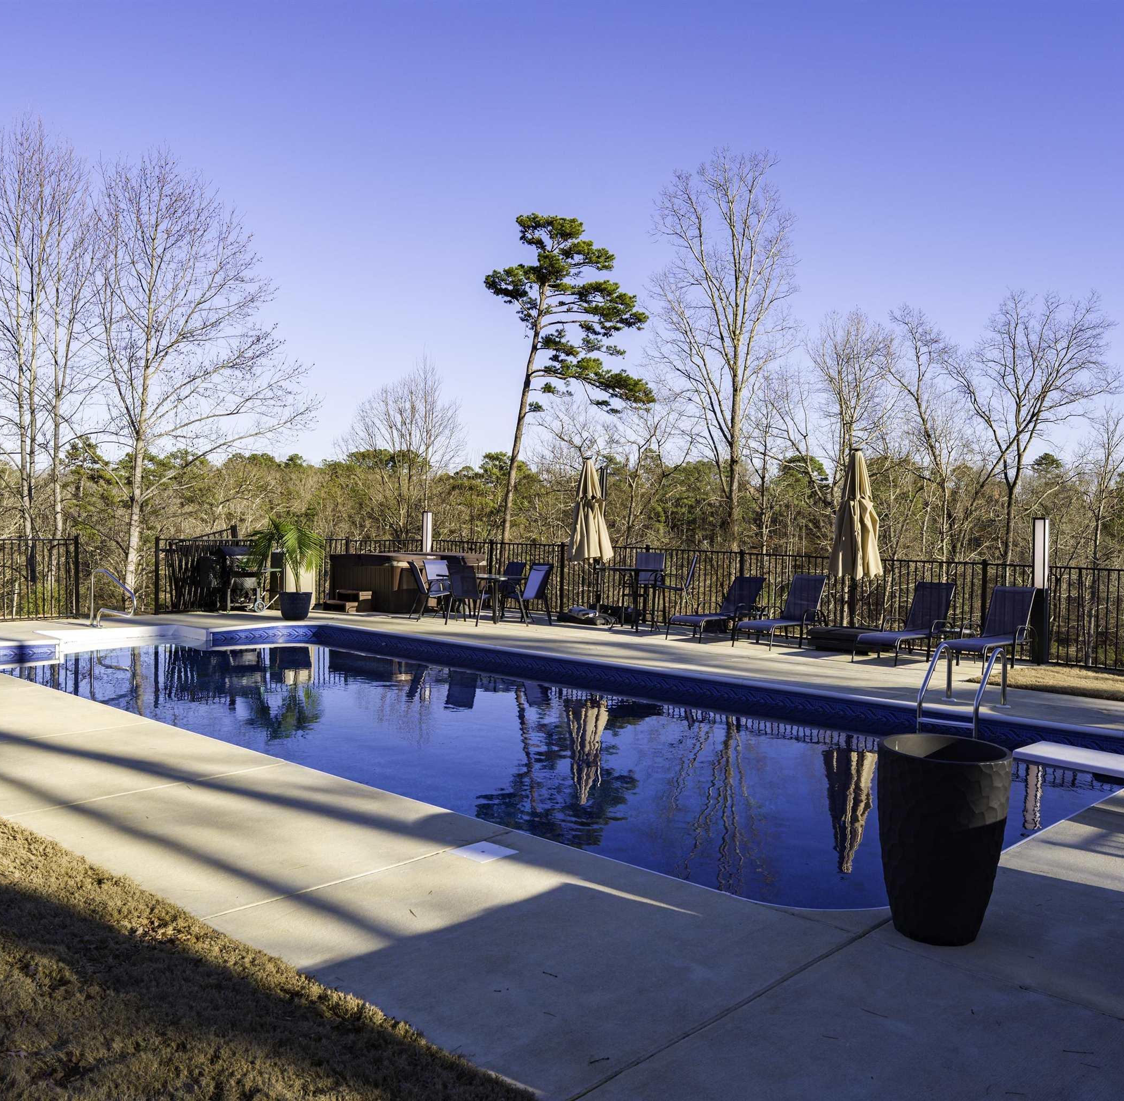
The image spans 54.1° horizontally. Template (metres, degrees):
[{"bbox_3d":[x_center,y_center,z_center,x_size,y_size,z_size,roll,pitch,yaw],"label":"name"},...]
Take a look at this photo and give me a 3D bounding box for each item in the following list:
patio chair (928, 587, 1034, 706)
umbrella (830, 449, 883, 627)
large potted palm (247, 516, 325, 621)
[{"bbox_3d":[4.967,0.905,12.868,0.650,0.920,1.560,3,3,44],"label":"patio chair"},{"bbox_3d":[3.732,0.030,14.039,0.640,2.550,0.640,1,2,0],"label":"umbrella"},{"bbox_3d":[-4.235,0.271,17.038,1.150,1.580,1.100,1,2,-14],"label":"large potted palm"}]

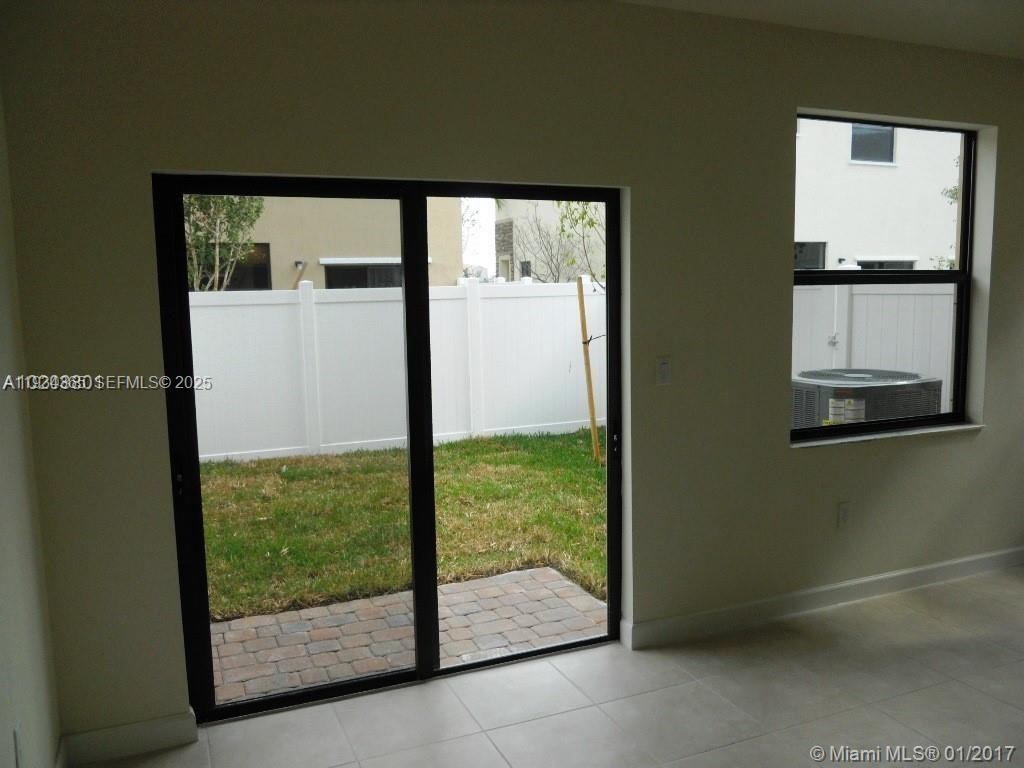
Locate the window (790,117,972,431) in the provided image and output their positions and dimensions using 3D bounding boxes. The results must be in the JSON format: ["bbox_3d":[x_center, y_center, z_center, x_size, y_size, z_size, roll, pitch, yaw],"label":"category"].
[{"bbox_3d":[1.838,-0.526,4.213,1.290,1.540,0.080,-4,7,-23],"label":"window"}]

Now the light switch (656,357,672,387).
[{"bbox_3d":[0.663,-0.053,3.585,0.078,0.124,0.012,-4,7,-23],"label":"light switch"}]

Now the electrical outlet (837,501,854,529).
[{"bbox_3d":[1.640,0.648,4.077,0.076,0.122,0.010,-4,7,-23],"label":"electrical outlet"}]

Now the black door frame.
[{"bbox_3d":[-0.383,0.214,3.349,1.835,2.015,0.100,-4,7,-23],"label":"black door frame"}]

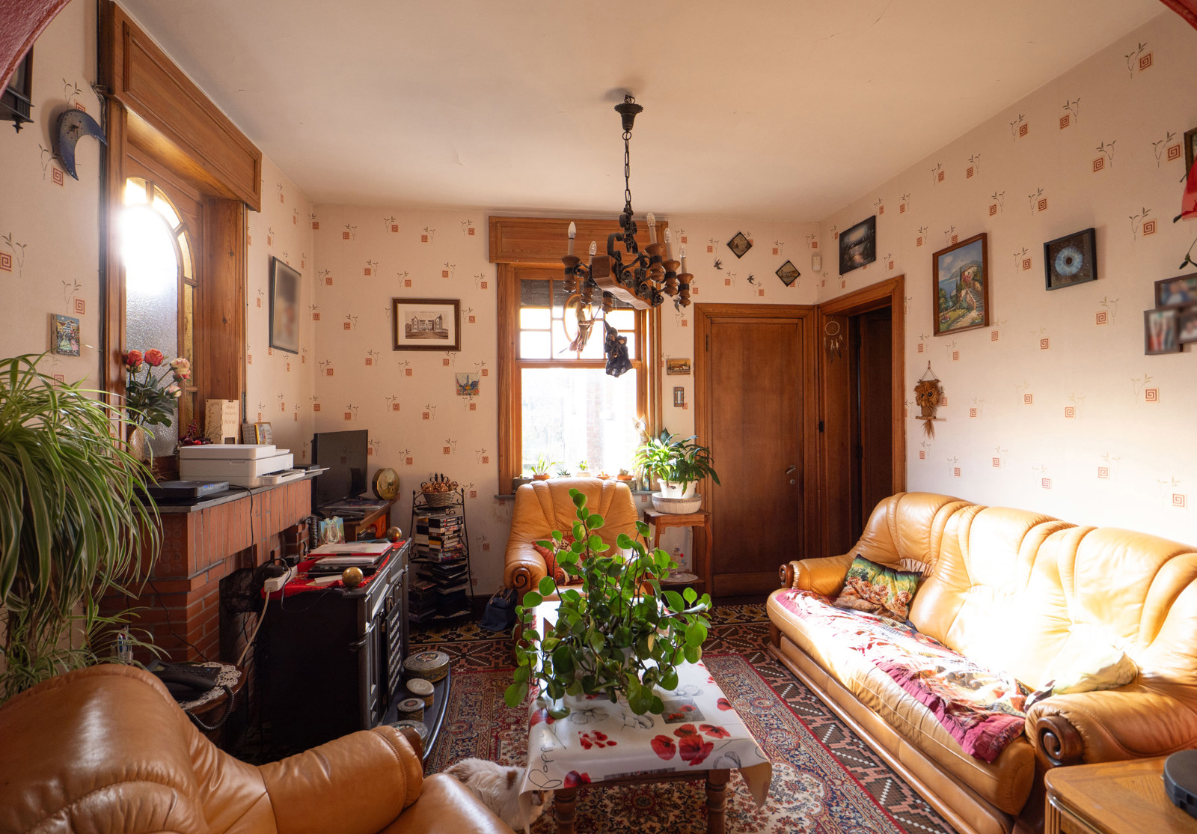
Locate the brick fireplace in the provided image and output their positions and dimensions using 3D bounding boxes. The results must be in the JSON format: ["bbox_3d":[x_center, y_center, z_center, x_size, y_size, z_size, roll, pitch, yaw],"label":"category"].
[{"bbox_3d":[-1.581,0.852,2.347,0.382,1.132,1.177,0,0,-8],"label":"brick fireplace"}]

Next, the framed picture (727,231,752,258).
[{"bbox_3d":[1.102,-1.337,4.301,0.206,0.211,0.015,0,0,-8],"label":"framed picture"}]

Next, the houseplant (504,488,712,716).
[{"bbox_3d":[0.032,0.573,1.901,0.644,0.654,0.563,0,0,0],"label":"houseplant"}]

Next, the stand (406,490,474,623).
[{"bbox_3d":[-1.092,0.928,3.808,0.453,0.966,0.302,0,0,-8],"label":"stand"}]

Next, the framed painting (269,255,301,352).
[{"bbox_3d":[-1.898,-0.659,3.373,0.025,0.528,0.407,2,0,-8],"label":"framed painting"}]

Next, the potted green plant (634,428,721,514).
[{"bbox_3d":[0.543,0.383,3.969,0.573,0.624,0.483,0,0,-8],"label":"potted green plant"}]

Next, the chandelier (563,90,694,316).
[{"bbox_3d":[0.141,-1.006,2.545,0.533,0.976,0.604,0,0,21],"label":"chandelier"}]

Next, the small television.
[{"bbox_3d":[-1.520,0.339,3.285,0.161,0.488,0.684,0,0,-2],"label":"small television"}]

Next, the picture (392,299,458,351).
[{"bbox_3d":[-1.229,-0.660,3.968,0.475,0.375,0.025,0,0,-8],"label":"picture"}]

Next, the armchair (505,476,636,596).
[{"bbox_3d":[-0.128,0.916,3.569,0.936,0.976,0.925,0,0,-8],"label":"armchair"}]

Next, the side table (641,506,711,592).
[{"bbox_3d":[0.570,1.046,4.029,0.453,0.704,0.312,0,0,-8],"label":"side table"}]

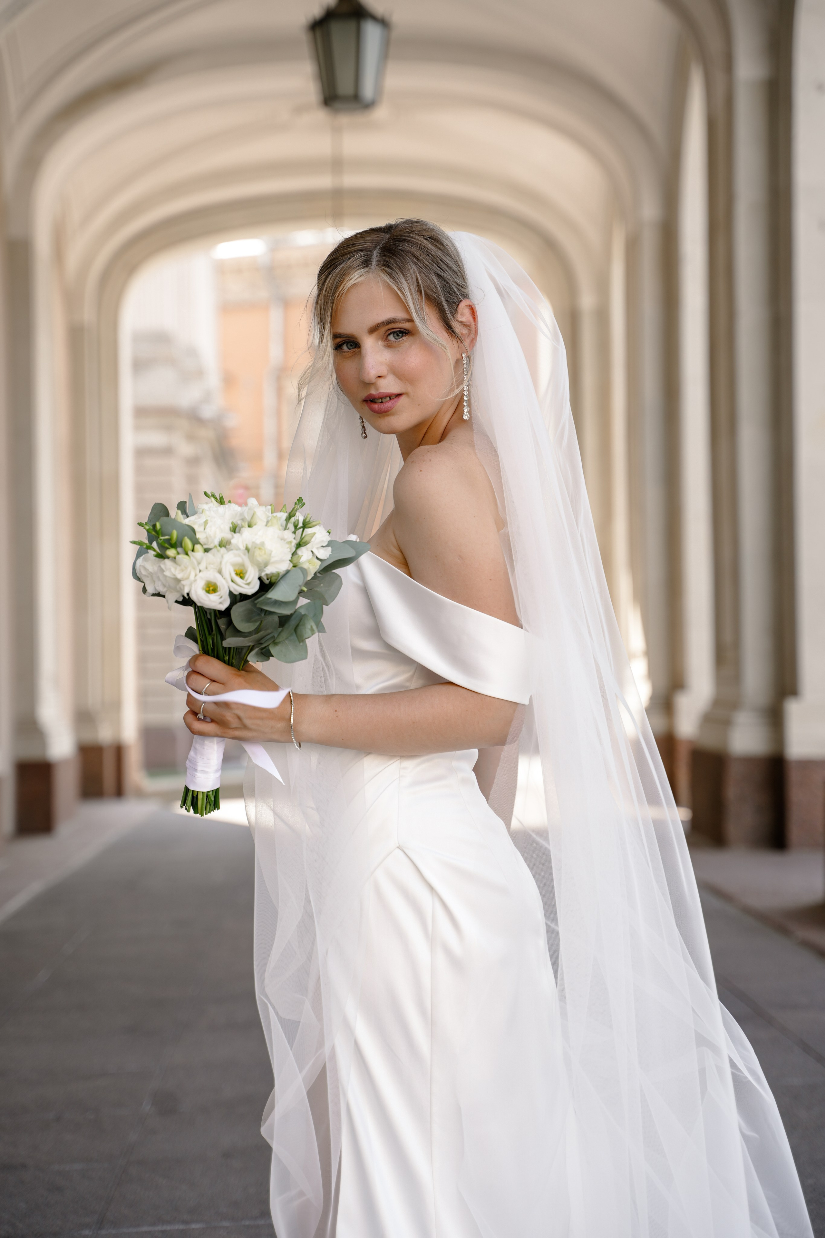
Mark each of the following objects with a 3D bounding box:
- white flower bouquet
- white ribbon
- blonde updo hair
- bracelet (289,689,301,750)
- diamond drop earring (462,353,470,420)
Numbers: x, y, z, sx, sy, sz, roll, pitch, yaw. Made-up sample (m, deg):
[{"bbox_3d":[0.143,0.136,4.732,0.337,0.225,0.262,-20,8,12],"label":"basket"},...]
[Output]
[{"bbox_3d":[-0.186,0.037,2.330,0.235,0.335,0.215,10,7,8],"label":"white flower bouquet"},{"bbox_3d":[-0.195,0.098,2.310,0.128,0.158,0.085,3,0,6],"label":"white ribbon"},{"bbox_3d":[-0.018,-0.348,2.460,0.180,0.200,0.220,-8,-1,29],"label":"blonde updo hair"},{"bbox_3d":[-0.123,0.106,2.320,0.010,0.064,0.056,-7,-1,12],"label":"bracelet"},{"bbox_3d":[0.059,-0.254,2.410,0.009,0.072,0.007,0,0,-9],"label":"diamond drop earring"}]

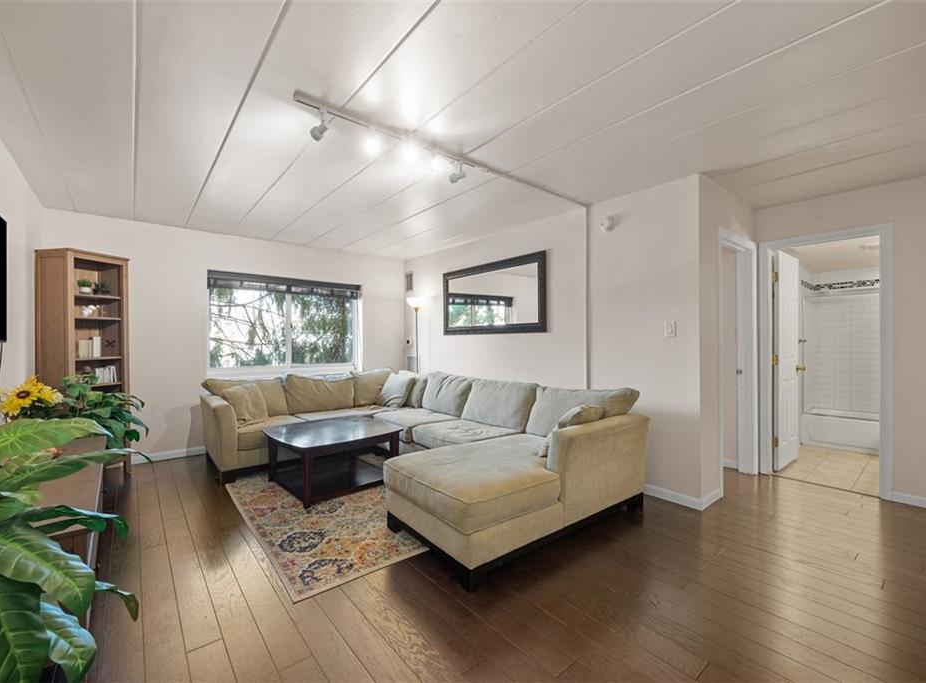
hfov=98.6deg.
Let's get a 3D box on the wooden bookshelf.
[{"bbox_3d":[-3.330,0.233,3.510,0.370,1.970,0.490,0,0,15],"label":"wooden bookshelf"}]

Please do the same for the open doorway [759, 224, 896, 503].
[{"bbox_3d":[2.959,0.152,3.295,0.130,2.069,0.809,0,0,-40],"label":"open doorway"}]

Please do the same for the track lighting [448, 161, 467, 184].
[{"bbox_3d":[-0.033,-1.101,2.594,0.110,0.145,0.075,0,0,26],"label":"track lighting"}]

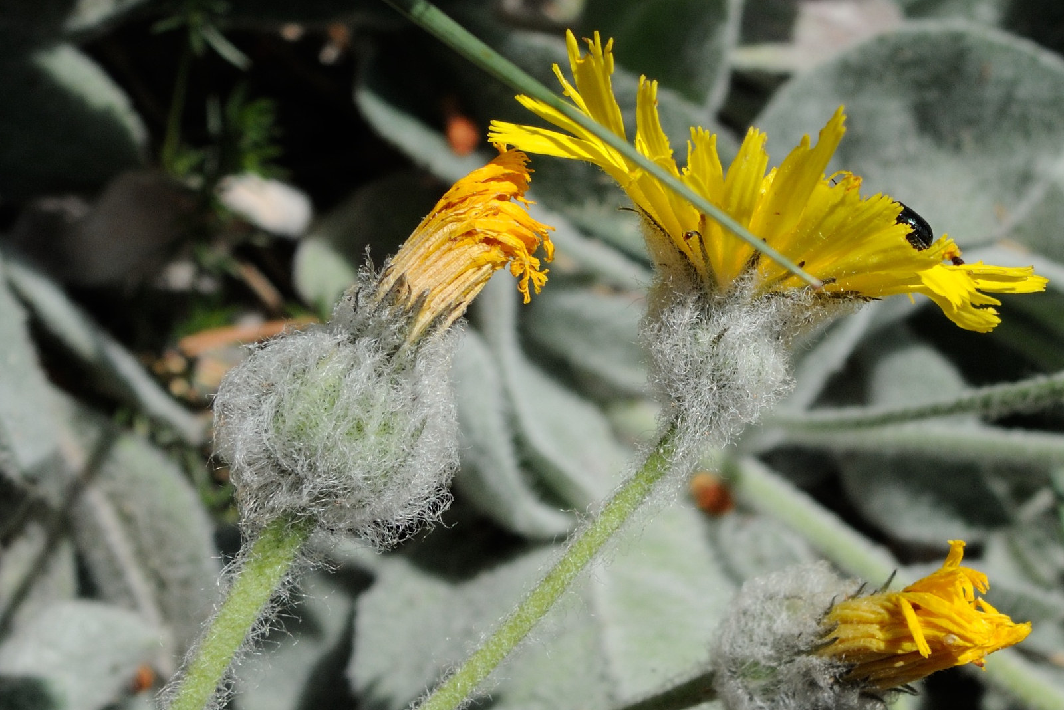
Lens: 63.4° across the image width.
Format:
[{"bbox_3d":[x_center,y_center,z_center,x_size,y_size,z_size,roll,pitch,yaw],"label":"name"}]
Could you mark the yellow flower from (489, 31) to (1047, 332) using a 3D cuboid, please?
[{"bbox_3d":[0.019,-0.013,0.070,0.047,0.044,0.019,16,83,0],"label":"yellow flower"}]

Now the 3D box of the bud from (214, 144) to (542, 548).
[{"bbox_3d":[-0.011,0.000,0.067,0.020,0.035,0.020,34,0,0],"label":"bud"}]

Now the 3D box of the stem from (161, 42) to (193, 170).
[{"bbox_3d":[-0.050,-0.034,0.120,0.002,0.018,0.002,11,9,0],"label":"stem"}]

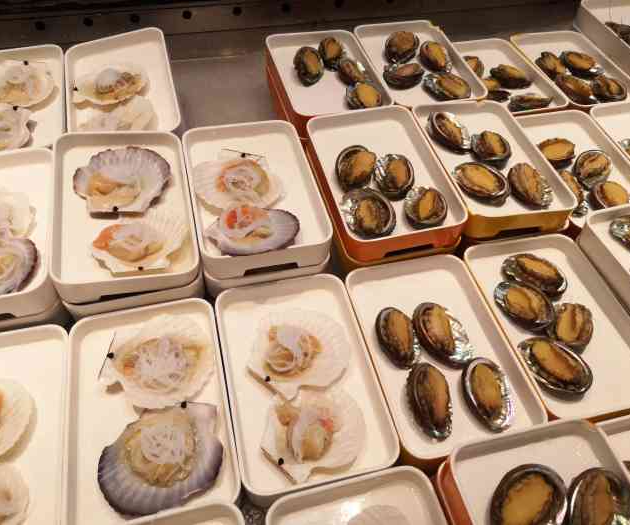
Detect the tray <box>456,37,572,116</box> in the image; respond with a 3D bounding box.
[{"bbox_3d":[0.303,-0.298,0.909,0.142,0.038,0.218,-10,50,-14],"label":"tray"}]

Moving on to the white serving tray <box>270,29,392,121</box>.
[{"bbox_3d":[0.017,-0.276,0.829,0.142,0.038,0.218,-10,51,-13],"label":"white serving tray"}]

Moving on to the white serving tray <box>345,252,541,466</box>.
[{"bbox_3d":[0.124,0.095,0.569,0.142,0.038,0.218,-10,50,-10],"label":"white serving tray"}]

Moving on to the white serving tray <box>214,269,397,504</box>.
[{"bbox_3d":[-0.016,0.116,0.549,0.142,0.038,0.218,-8,52,-12],"label":"white serving tray"}]

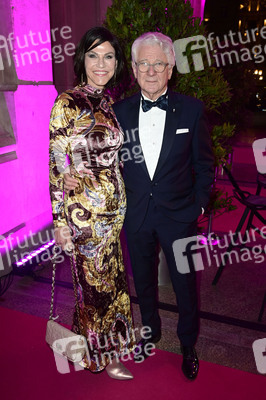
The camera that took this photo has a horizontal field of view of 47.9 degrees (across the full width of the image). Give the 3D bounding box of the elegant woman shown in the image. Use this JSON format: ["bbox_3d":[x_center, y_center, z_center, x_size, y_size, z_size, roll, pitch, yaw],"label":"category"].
[{"bbox_3d":[-0.171,0.086,1.526,0.460,1.742,0.360,-9,17,-32],"label":"elegant woman"}]

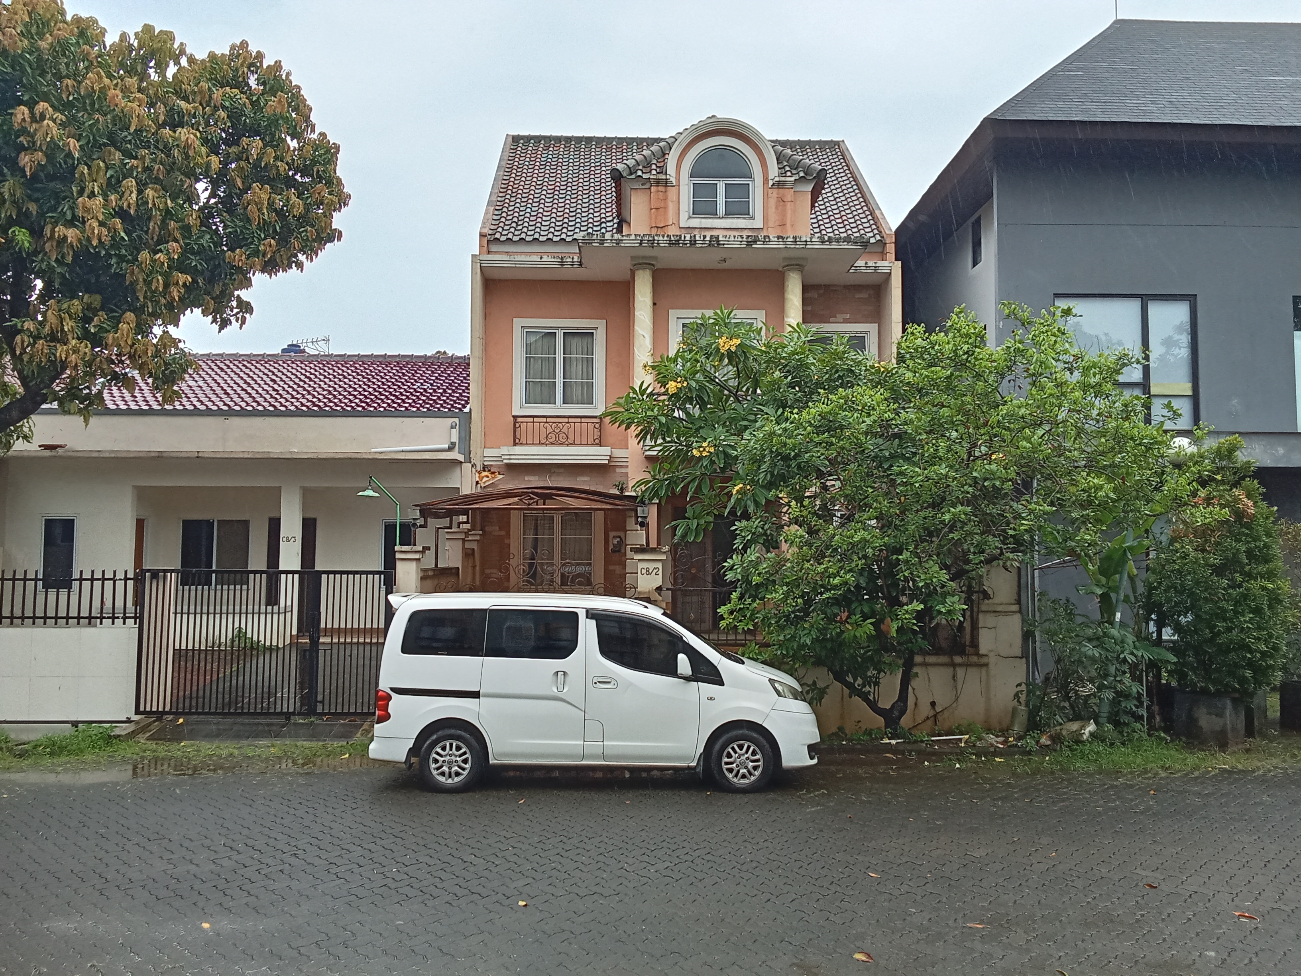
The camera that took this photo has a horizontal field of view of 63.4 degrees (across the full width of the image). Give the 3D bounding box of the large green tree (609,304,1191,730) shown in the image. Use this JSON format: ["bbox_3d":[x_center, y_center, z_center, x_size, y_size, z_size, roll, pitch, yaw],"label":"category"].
[{"bbox_3d":[3.215,0.364,13.468,7.480,5.440,5.000,0,-5,-1],"label":"large green tree"}]

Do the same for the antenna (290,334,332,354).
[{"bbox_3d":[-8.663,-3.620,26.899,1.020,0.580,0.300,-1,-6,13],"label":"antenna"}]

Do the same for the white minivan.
[{"bbox_3d":[-0.533,1.998,10.714,4.400,1.850,1.720,0,-5,-1],"label":"white minivan"}]

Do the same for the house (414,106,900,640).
[{"bbox_3d":[0.659,-2.163,23.719,8.150,12.200,9.800,0,-5,-1],"label":"house"}]

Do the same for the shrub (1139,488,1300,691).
[{"bbox_3d":[7.028,1.232,12.984,1.840,2.570,1.600,0,-5,-1],"label":"shrub"}]

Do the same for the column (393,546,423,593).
[{"bbox_3d":[-3.133,1.913,13.621,0.390,2.290,0.390,0,-5,-1],"label":"column"}]

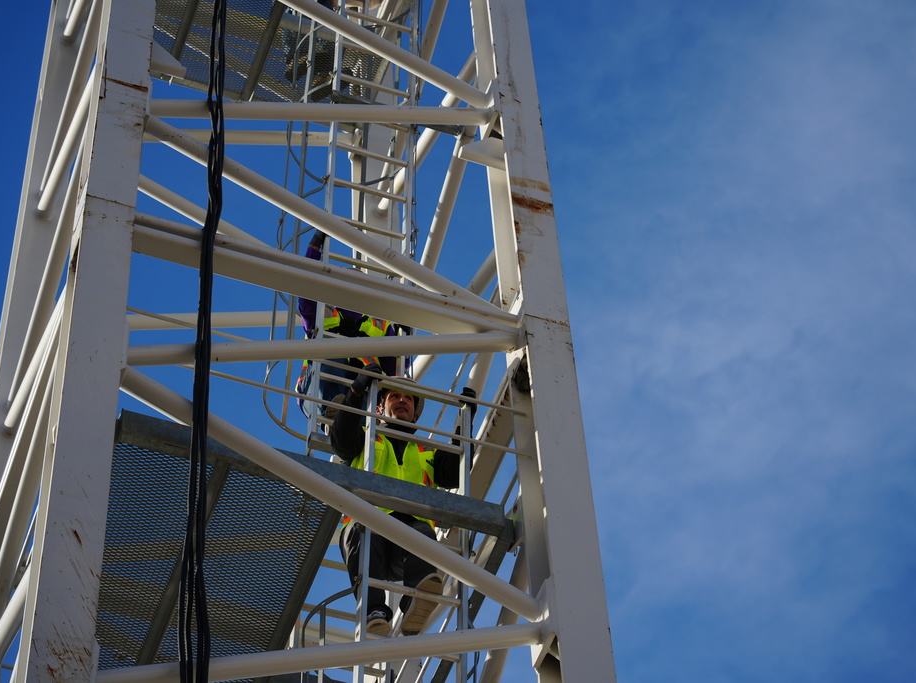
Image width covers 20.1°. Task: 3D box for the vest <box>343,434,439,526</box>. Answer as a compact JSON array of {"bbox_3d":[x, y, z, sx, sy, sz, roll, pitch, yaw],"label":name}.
[{"bbox_3d":[-0.293,0.650,11.600,0.460,0.660,0.300,15,-56,-14],"label":"vest"}]

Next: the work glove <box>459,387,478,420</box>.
[{"bbox_3d":[0.047,0.279,11.630,0.095,0.170,0.110,15,-56,-14],"label":"work glove"}]

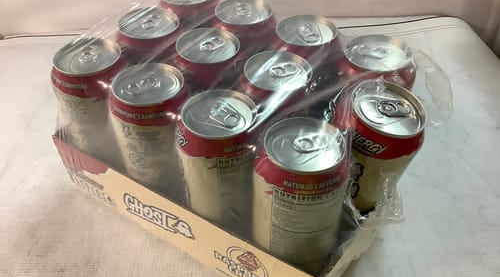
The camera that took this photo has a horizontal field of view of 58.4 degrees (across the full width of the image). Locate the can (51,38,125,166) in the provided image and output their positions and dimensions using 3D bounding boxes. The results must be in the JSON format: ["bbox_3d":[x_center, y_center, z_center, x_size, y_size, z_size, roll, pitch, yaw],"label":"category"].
[{"bbox_3d":[-0.133,-0.011,0.422,0.067,0.157,0.067,0,44,0],"label":"can"}]

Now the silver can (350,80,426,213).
[{"bbox_3d":[0.098,0.022,0.391,0.067,0.157,0.067,2,55,-2],"label":"silver can"}]

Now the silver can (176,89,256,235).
[{"bbox_3d":[-0.021,0.038,0.372,0.067,0.157,0.067,0,44,0],"label":"silver can"}]

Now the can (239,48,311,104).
[{"bbox_3d":[0.023,0.002,0.408,0.067,0.157,0.067,0,44,0],"label":"can"}]

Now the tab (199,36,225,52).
[{"bbox_3d":[-0.033,-0.081,0.383,0.024,0.003,0.016,-34,54,-30],"label":"tab"}]

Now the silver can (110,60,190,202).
[{"bbox_3d":[-0.077,0.015,0.396,0.067,0.157,0.067,0,44,0],"label":"silver can"}]

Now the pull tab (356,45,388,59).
[{"bbox_3d":[0.102,-0.072,0.373,0.025,0.003,0.016,10,45,11],"label":"pull tab"}]

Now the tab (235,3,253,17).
[{"bbox_3d":[-0.006,-0.122,0.424,0.016,0.003,0.024,-4,45,-4],"label":"tab"}]

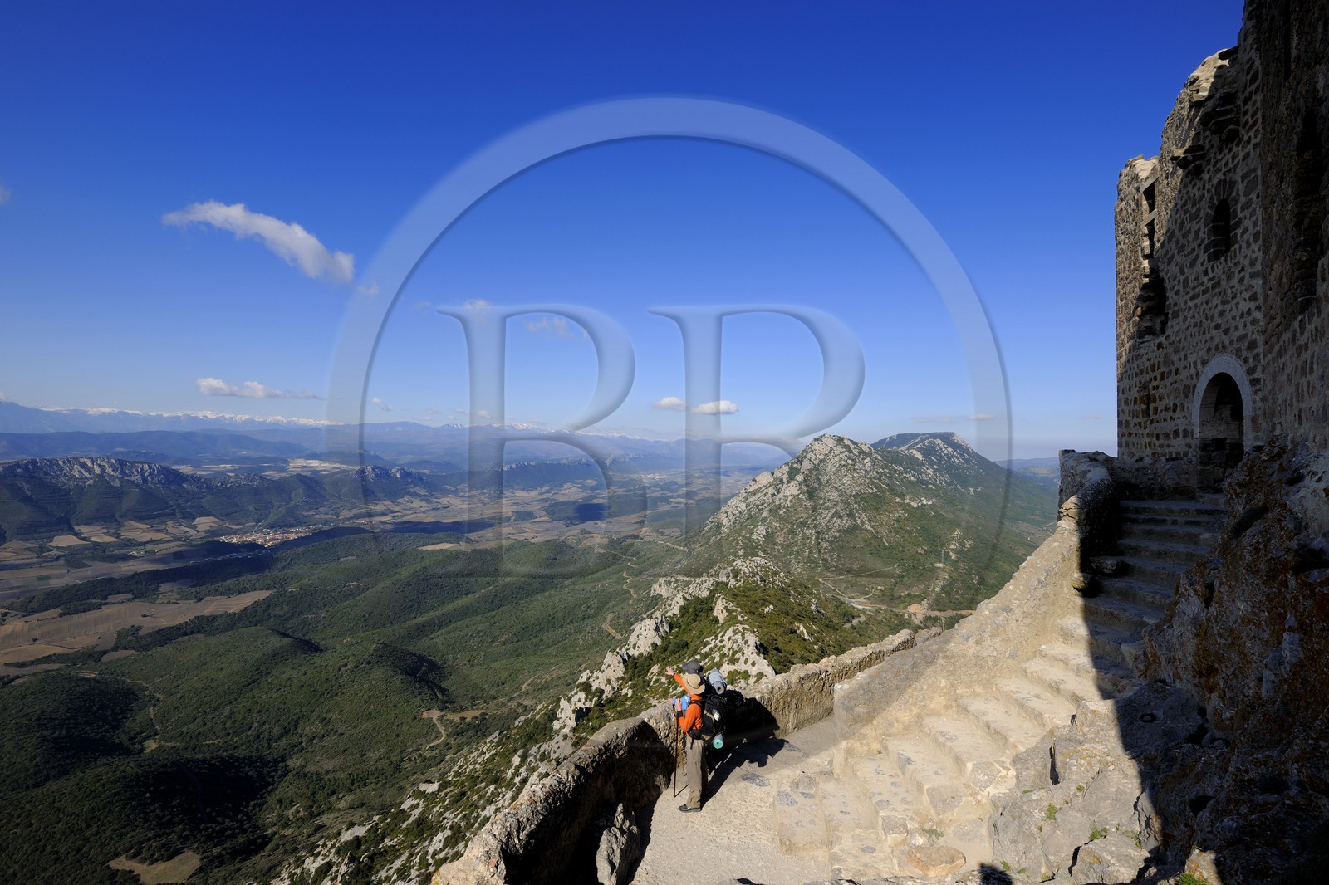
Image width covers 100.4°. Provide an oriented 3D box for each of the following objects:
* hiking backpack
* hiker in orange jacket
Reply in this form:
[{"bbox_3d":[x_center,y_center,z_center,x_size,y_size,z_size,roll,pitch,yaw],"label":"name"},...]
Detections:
[{"bbox_3d":[0.600,3.640,7.580,0.480,0.820,0.500,0,-1,3],"label":"hiking backpack"},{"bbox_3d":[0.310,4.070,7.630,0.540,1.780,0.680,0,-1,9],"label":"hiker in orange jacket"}]

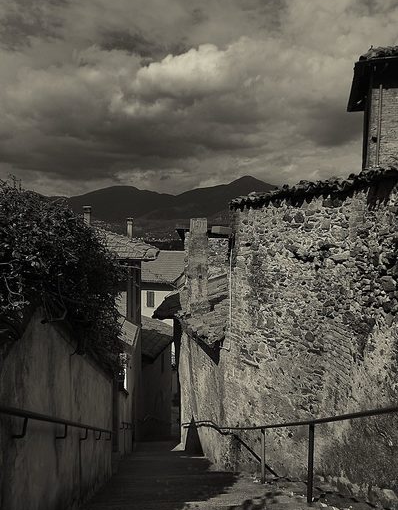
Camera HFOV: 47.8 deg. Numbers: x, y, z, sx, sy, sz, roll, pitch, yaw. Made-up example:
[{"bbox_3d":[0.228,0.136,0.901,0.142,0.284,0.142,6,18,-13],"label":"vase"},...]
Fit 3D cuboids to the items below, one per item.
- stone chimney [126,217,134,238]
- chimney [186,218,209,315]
[{"bbox_3d":[-2.584,-1.029,17.000,0.290,0.780,0.290,0,3,-5],"label":"stone chimney"},{"bbox_3d":[-0.042,0.369,14.400,0.650,3.100,0.620,0,3,-5],"label":"chimney"}]

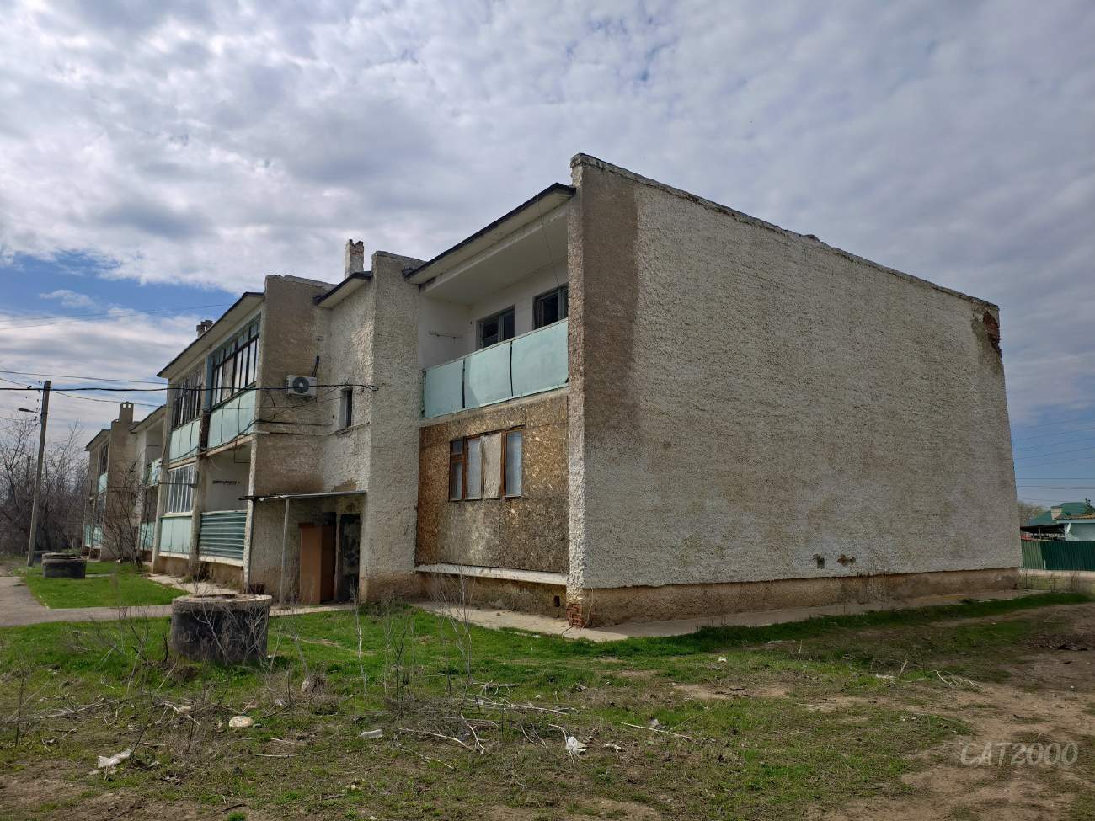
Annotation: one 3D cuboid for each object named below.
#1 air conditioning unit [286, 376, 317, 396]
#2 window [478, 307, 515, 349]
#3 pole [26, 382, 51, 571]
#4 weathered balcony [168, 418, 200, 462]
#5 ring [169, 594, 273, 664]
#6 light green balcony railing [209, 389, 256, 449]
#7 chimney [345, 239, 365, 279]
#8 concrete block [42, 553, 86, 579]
[{"bbox_3d":[-5.842,-0.559,17.293,0.660,0.490,0.280,6,-11,-36],"label":"air conditioning unit"},{"bbox_3d":[-1.117,-1.526,16.579,0.160,1.350,1.600,6,-11,-36],"label":"window"},{"bbox_3d":[-19.722,2.398,28.230,0.230,7.173,0.230,6,-11,-36],"label":"pole"},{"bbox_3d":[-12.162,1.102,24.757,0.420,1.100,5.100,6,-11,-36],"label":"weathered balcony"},{"bbox_3d":[-4.154,2.733,9.283,1.170,0.740,1.170,6,-11,-36],"label":"ring"},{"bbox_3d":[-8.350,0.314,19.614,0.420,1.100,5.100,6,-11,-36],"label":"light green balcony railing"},{"bbox_3d":[-5.023,-3.795,18.973,0.400,1.160,0.400,6,-11,-36],"label":"chimney"},{"bbox_3d":[-15.256,4.860,23.008,1.200,0.760,1.200,6,-11,-36],"label":"concrete block"}]

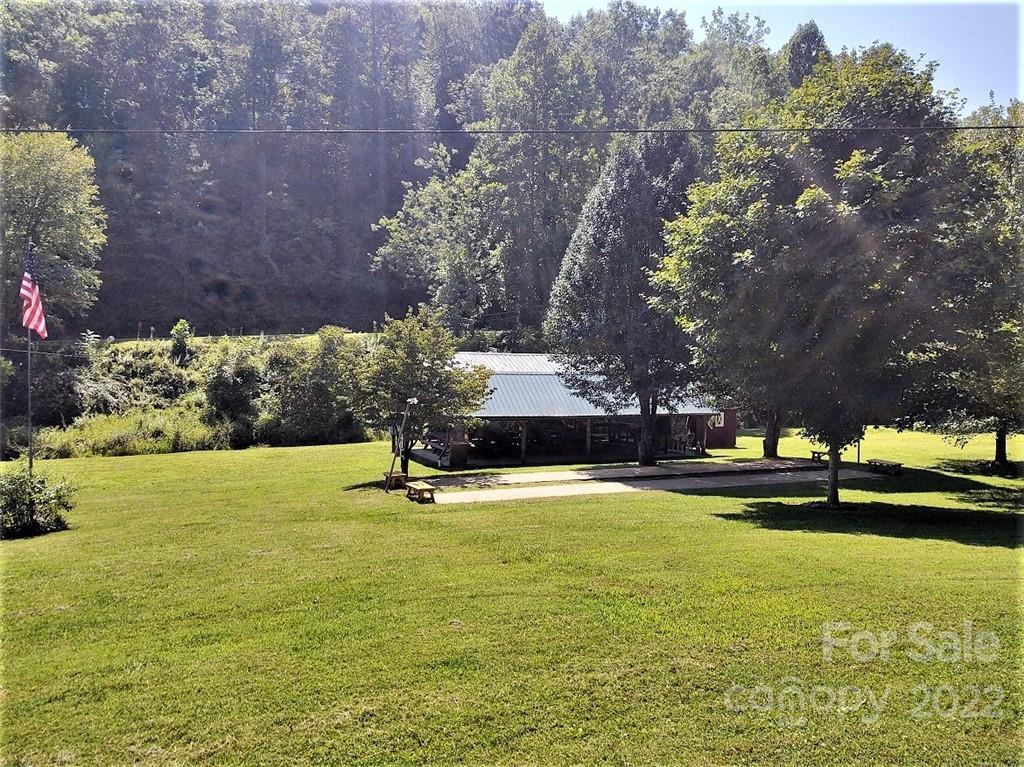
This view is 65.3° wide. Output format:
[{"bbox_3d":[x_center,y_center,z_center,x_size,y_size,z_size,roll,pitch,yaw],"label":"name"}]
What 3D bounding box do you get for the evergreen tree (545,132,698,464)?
[{"bbox_3d":[5.600,-3.750,34.900,8.300,14.600,8.300,0,0,0],"label":"evergreen tree"}]

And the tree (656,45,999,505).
[{"bbox_3d":[9.300,-3.200,23.600,9.800,13.500,9.600,0,0,0],"label":"tree"}]

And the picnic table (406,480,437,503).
[{"bbox_3d":[-2.790,3.320,24.200,0.560,0.450,1.400,0,0,-24],"label":"picnic table"}]

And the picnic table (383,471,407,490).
[{"bbox_3d":[-4.000,3.340,27.400,0.560,0.450,1.300,0,0,-24],"label":"picnic table"}]

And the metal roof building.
[{"bbox_3d":[1.750,1.050,38.400,13.700,5.000,9.200,0,0,-24],"label":"metal roof building"}]

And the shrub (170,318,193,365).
[{"bbox_3d":[-21.600,-2.600,52.000,1.600,3.100,1.600,0,0,0],"label":"shrub"}]

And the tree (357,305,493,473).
[{"bbox_3d":[-3.350,0.400,30.100,4.900,6.400,4.800,0,0,0],"label":"tree"}]

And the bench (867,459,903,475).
[{"bbox_3d":[14.800,3.340,31.700,0.540,0.450,1.400,0,0,-24],"label":"bench"}]

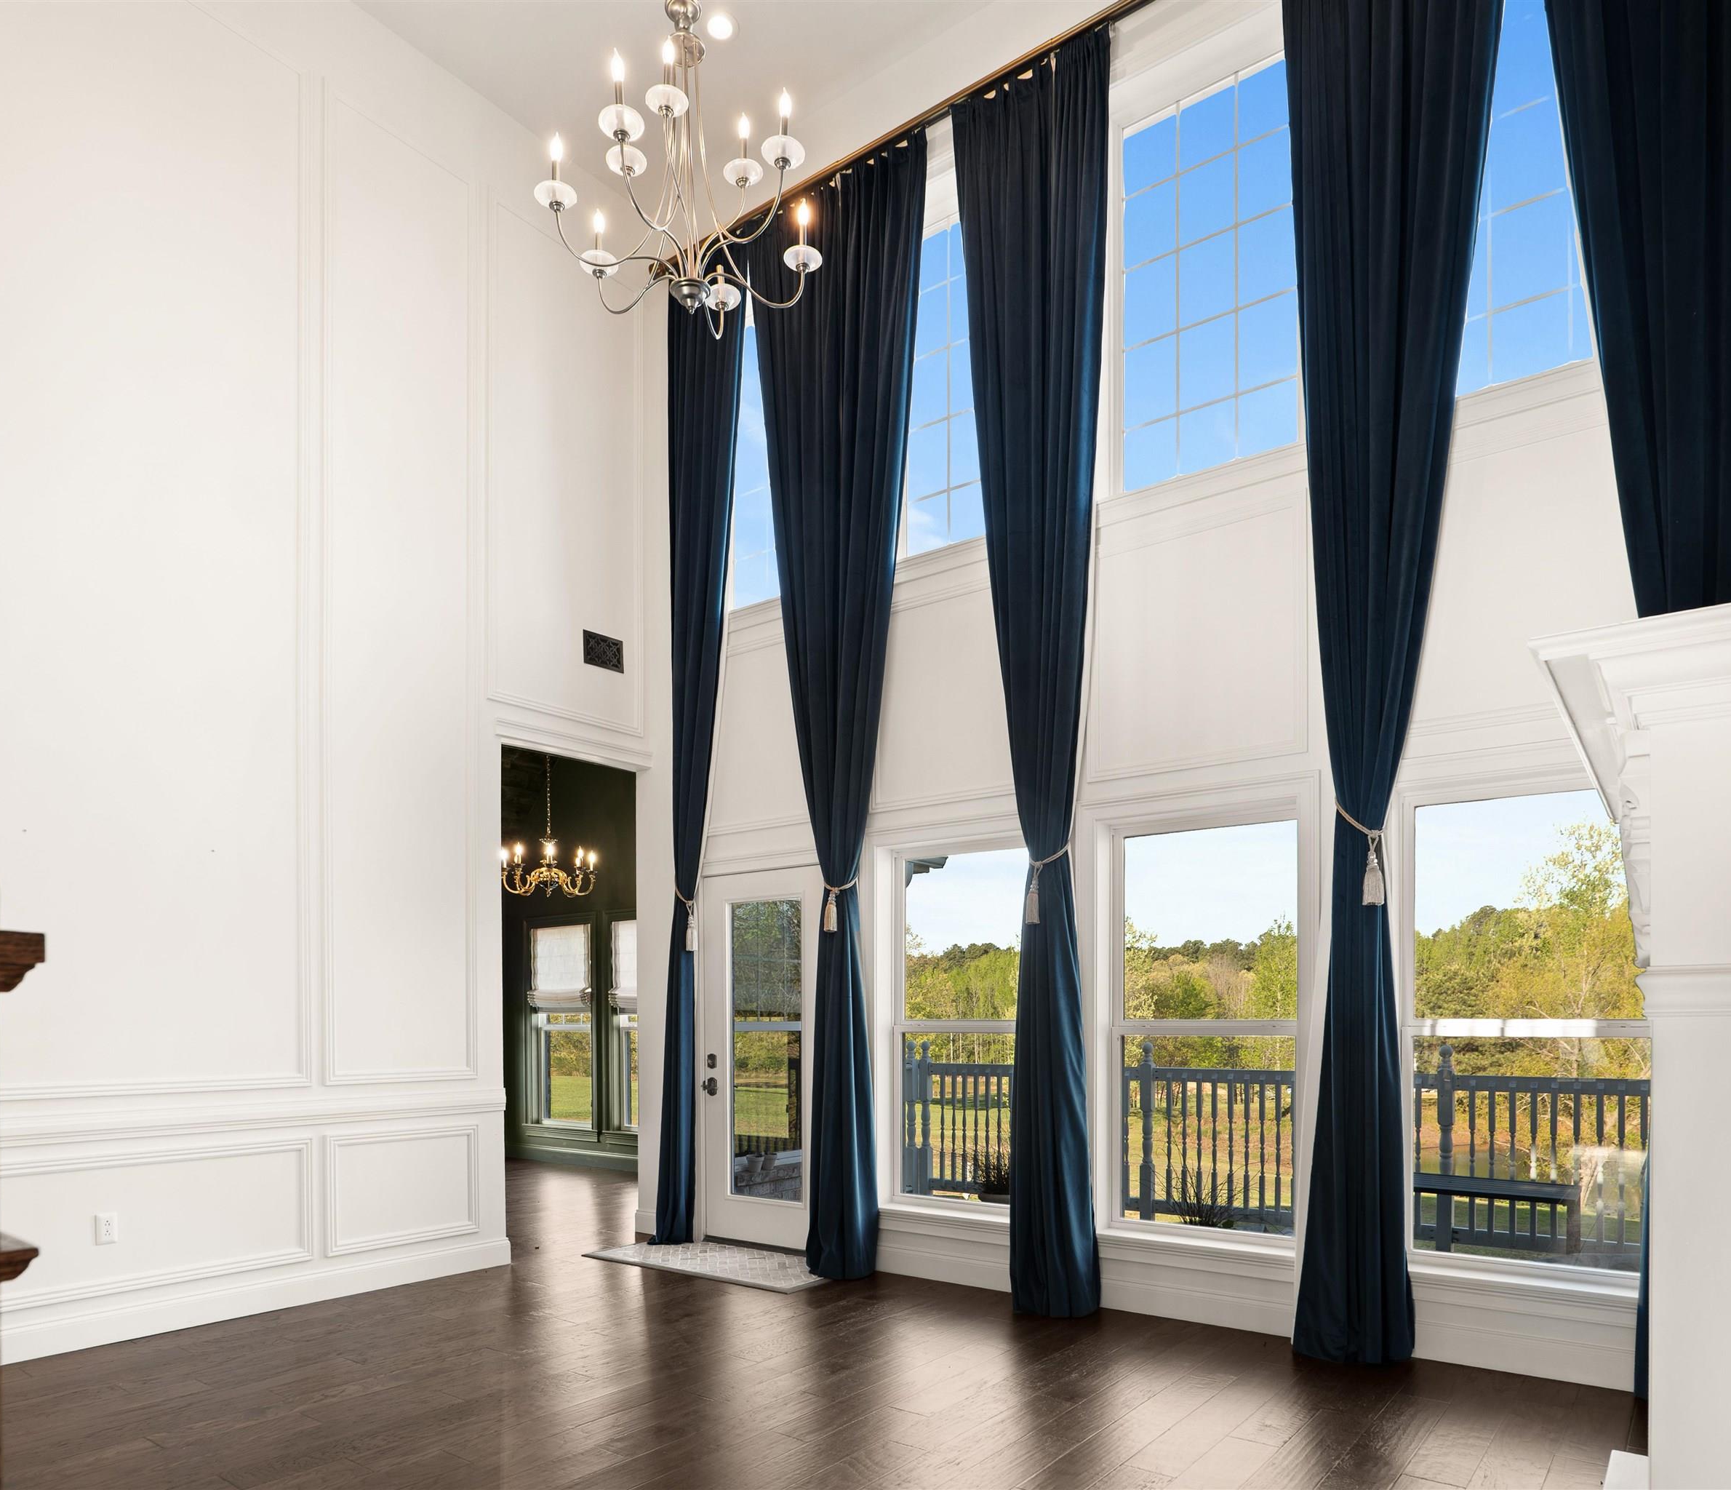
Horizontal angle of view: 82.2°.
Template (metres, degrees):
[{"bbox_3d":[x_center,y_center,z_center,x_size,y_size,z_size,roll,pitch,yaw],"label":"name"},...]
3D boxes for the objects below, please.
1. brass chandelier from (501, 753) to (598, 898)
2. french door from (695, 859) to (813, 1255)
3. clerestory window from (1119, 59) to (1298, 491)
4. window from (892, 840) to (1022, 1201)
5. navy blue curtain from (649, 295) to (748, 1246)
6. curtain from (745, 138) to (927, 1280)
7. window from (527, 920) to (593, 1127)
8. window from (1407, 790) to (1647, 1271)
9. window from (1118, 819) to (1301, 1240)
[{"bbox_3d":[-2.132,0.542,6.700,0.660,0.970,0.660,-3,-6,34],"label":"brass chandelier"},{"bbox_3d":[-0.548,1.696,5.418,0.900,2.050,0.090,-3,-6,34],"label":"french door"},{"bbox_3d":[1.510,-2.043,4.393,0.760,1.620,0.110,-3,-6,34],"label":"clerestory window"},{"bbox_3d":[0.477,1.364,4.801,0.750,1.670,0.110,-3,-6,34],"label":"window"},{"bbox_3d":[-0.916,0.019,5.516,0.600,5.300,0.220,-3,-6,34],"label":"navy blue curtain"},{"bbox_3d":[-0.146,-0.106,5.040,0.980,5.400,0.240,-3,-6,34],"label":"curtain"},{"bbox_3d":[-2.502,2.289,8.085,0.800,1.670,0.120,-3,-6,34],"label":"window"},{"bbox_3d":[2.409,1.035,3.620,0.750,1.670,0.110,-3,-6,34],"label":"window"},{"bbox_3d":[1.438,1.202,4.205,0.750,1.670,0.110,-3,-6,34],"label":"window"}]

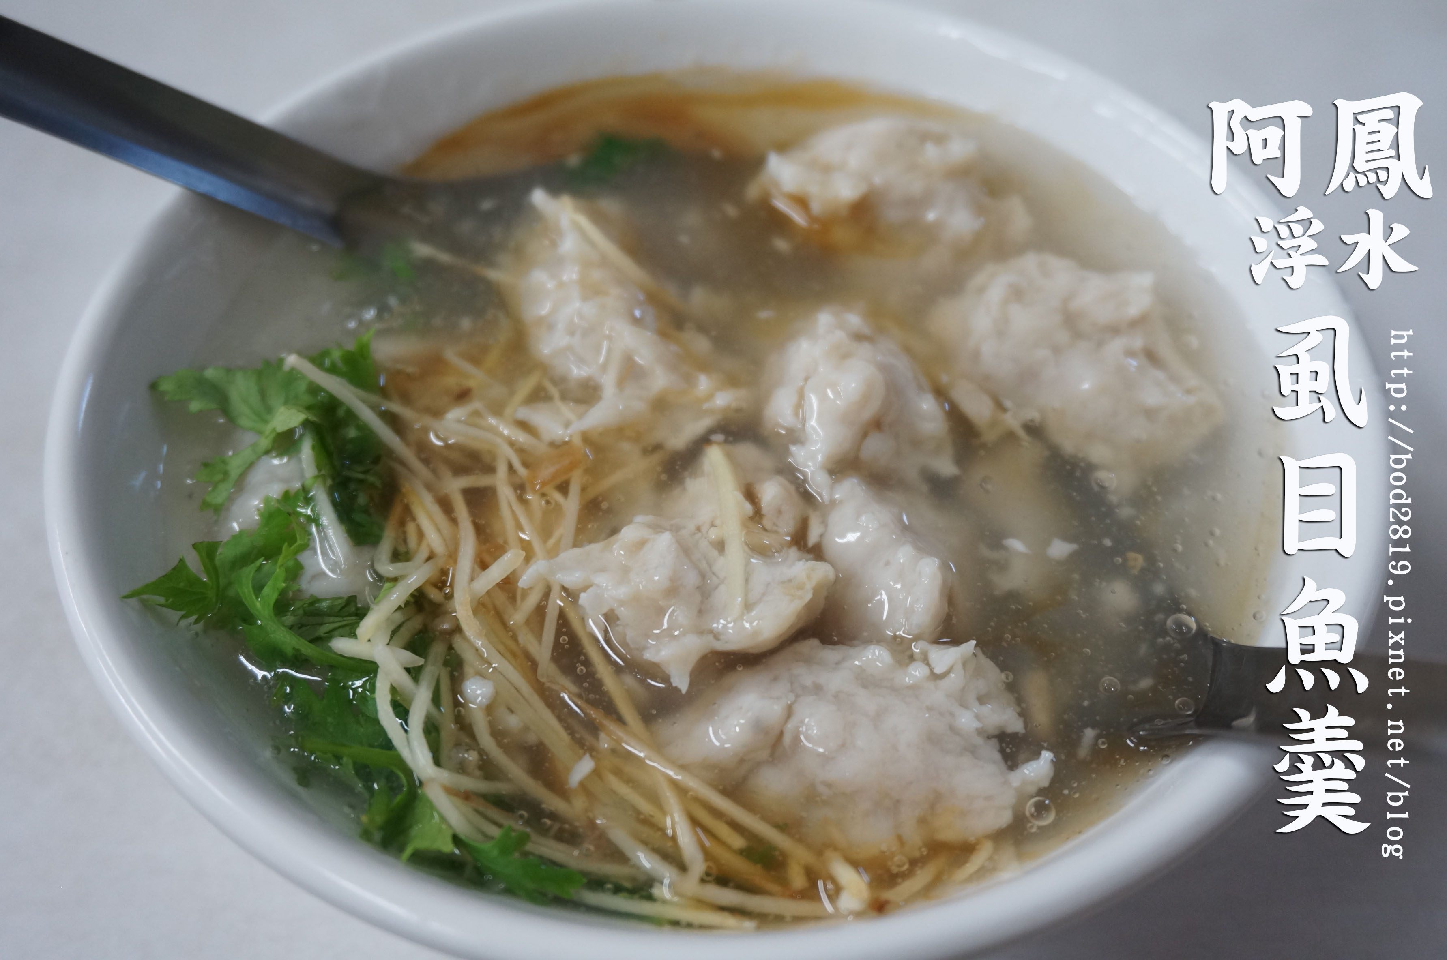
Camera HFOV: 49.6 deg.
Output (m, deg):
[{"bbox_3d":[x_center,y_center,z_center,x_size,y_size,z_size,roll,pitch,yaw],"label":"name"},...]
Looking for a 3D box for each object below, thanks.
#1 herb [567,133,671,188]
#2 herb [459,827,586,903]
[{"bbox_3d":[-0.018,-0.051,0.246,0.018,0.006,0.010,-34,59,-24],"label":"herb"},{"bbox_3d":[-0.023,0.042,0.172,0.015,0.006,0.007,31,58,22],"label":"herb"}]

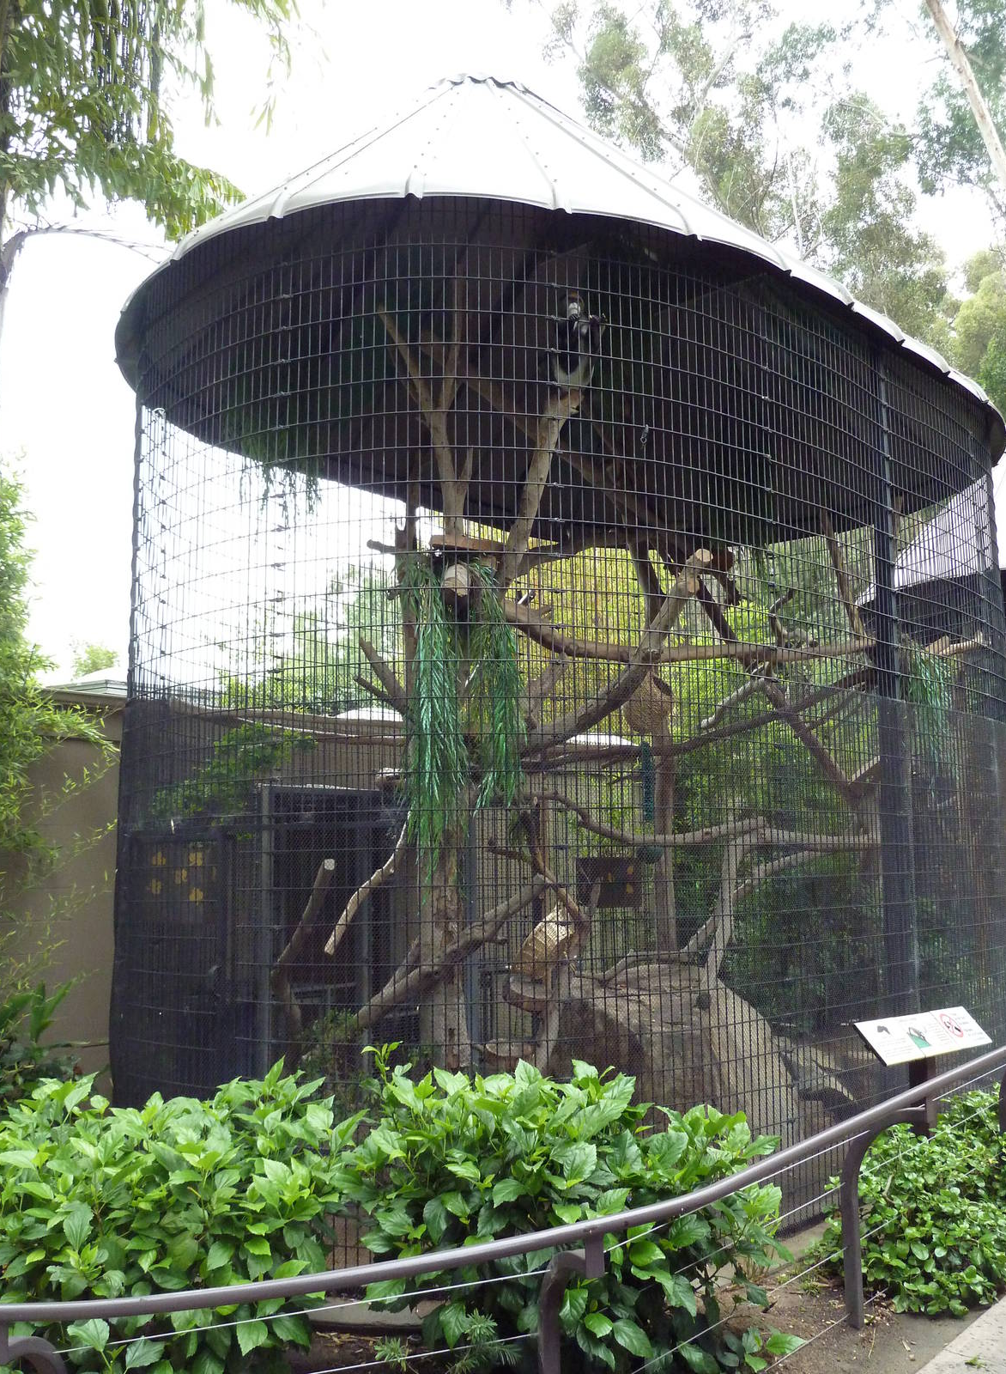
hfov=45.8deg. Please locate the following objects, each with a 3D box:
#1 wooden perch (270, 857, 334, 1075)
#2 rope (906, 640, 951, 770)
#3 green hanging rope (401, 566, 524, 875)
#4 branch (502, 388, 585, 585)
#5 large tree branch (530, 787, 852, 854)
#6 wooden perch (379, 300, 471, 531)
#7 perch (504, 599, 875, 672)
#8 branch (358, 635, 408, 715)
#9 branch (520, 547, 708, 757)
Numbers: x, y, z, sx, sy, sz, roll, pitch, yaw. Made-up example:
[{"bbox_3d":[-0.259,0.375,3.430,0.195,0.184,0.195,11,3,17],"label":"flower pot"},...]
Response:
[{"bbox_3d":[-1.165,1.668,6.943,0.382,1.314,0.280,0,-7,0],"label":"wooden perch"},{"bbox_3d":[2.811,0.138,7.846,0.311,0.861,0.300,0,-7,0],"label":"rope"},{"bbox_3d":[-0.219,0.155,6.384,0.673,1.724,0.500,0,-7,0],"label":"green hanging rope"},{"bbox_3d":[0.212,-1.105,6.599,0.180,1.135,0.170,16,-2,2],"label":"branch"},{"bbox_3d":[1.229,0.791,7.056,2.248,0.392,0.220,2,-8,-16],"label":"large tree branch"},{"bbox_3d":[-0.442,-1.550,6.758,0.524,1.362,0.320,0,-7,0],"label":"wooden perch"},{"bbox_3d":[1.210,-0.323,7.202,2.670,0.448,0.250,3,-8,-23],"label":"perch"},{"bbox_3d":[-0.683,-0.065,6.766,0.287,0.456,0.200,0,-7,0],"label":"branch"},{"bbox_3d":[0.610,-0.145,6.372,1.379,0.280,0.220,-47,-5,12],"label":"branch"}]

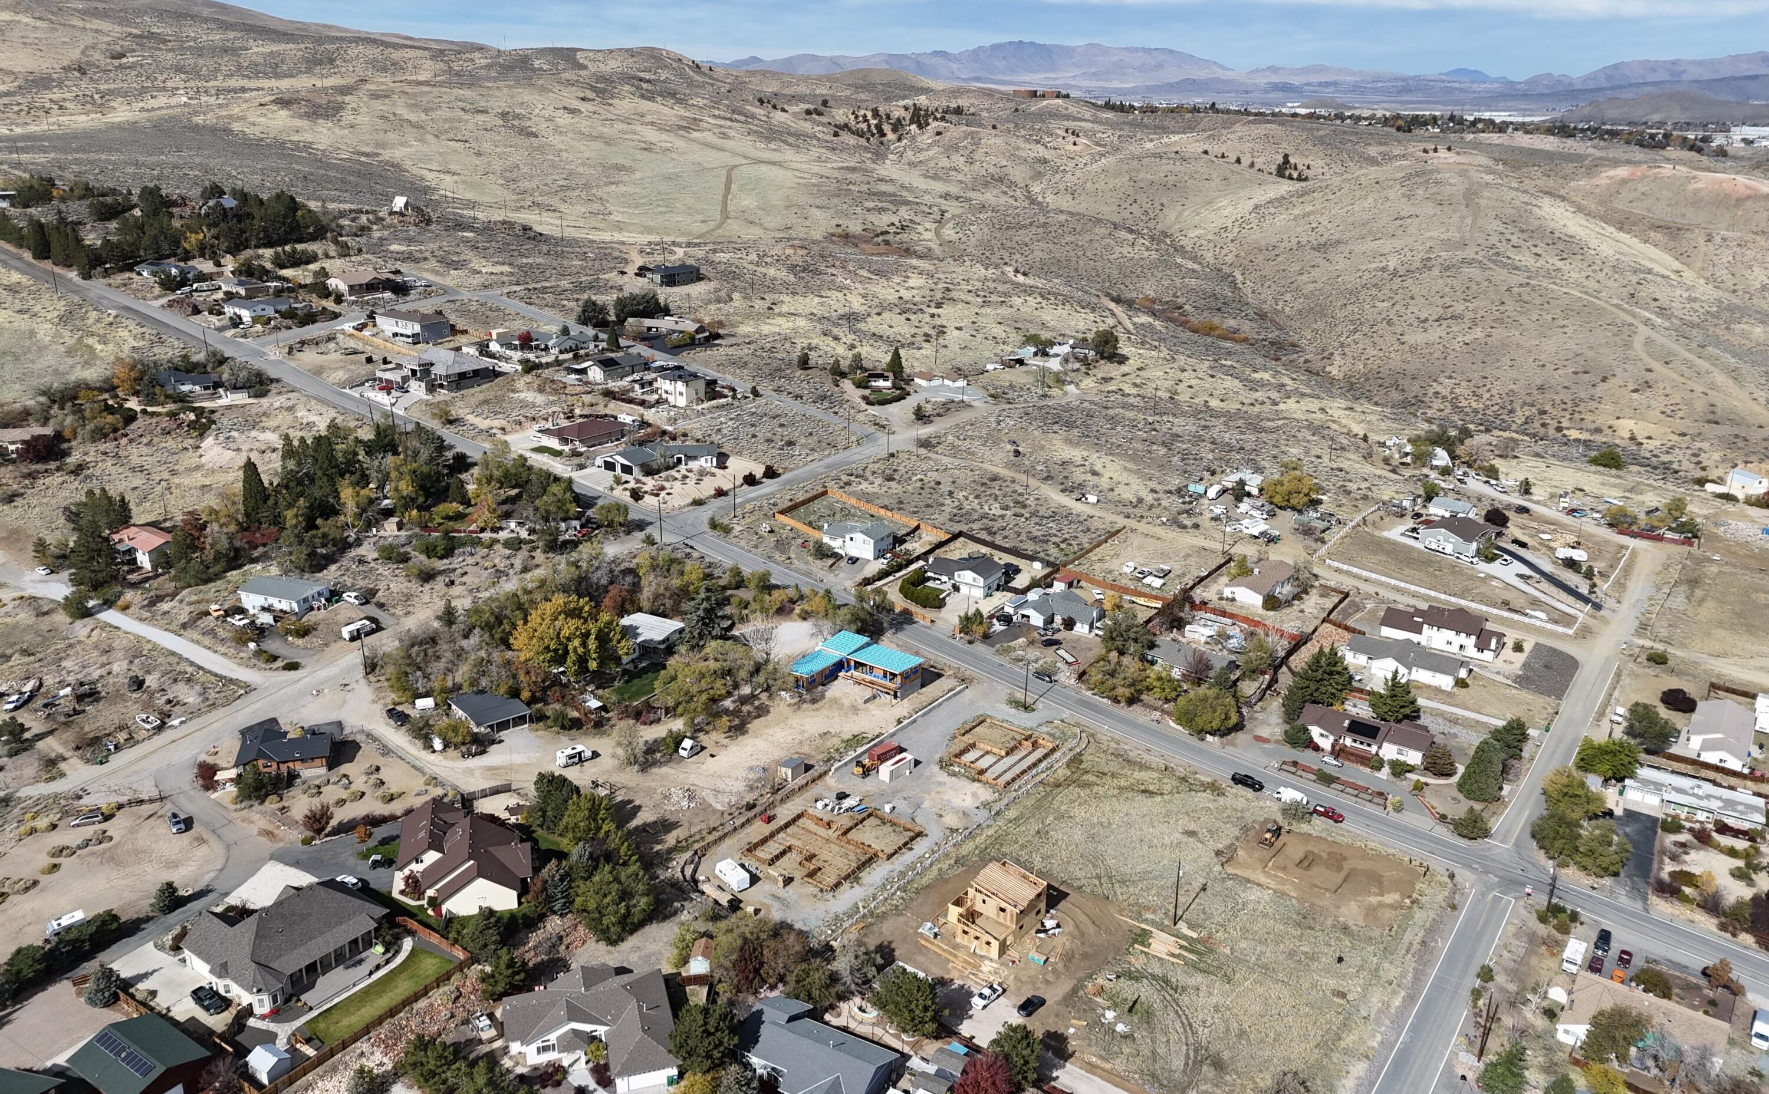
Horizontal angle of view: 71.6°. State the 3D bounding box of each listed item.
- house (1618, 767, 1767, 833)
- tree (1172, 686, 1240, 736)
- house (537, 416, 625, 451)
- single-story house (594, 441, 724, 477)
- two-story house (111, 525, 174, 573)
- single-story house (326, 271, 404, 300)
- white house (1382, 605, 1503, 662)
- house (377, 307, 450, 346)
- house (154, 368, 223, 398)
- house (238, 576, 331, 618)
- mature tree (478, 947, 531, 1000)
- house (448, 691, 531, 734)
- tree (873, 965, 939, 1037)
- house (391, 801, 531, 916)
[{"bbox_3d":[154.660,47.860,234.280,22.900,3.600,10.500,14,25,32],"label":"house"},{"bbox_3d":[63.140,32.180,241.000,11.900,6.800,11.300,0,21,0],"label":"tree"},{"bbox_3d":[-85.710,-33.300,347.570,16.400,5.200,18.000,12,24,29],"label":"house"},{"bbox_3d":[-62.537,-24.647,337.062,33.330,5.100,17.740,1,21,4],"label":"single-story house"},{"bbox_3d":[-170.994,-0.444,285.174,18.090,6.630,8.130,14,25,33],"label":"two-story house"},{"bbox_3d":[-164.890,-83.715,388.696,14.500,5.300,17.500,15,25,37],"label":"single-story house"},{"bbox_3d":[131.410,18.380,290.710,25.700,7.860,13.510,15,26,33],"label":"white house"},{"bbox_3d":[-140.473,-66.580,366.483,24.000,7.100,10.000,14,24,35],"label":"house"},{"bbox_3d":[-185.880,-43.660,327.000,14.000,4.700,9.300,6,22,14],"label":"house"},{"bbox_3d":[-112.700,9.090,230.580,14.200,5.000,8.000,8,23,20],"label":"house"},{"bbox_3d":[-55.082,61.792,177.764,7.000,7.400,7.000,0,21,0],"label":"mature tree"},{"bbox_3d":[-75.338,30.894,234.254,10.620,4.130,14.170,-15,26,-35],"label":"house"},{"bbox_3d":[2.990,62.480,169.220,9.200,9.700,9.200,0,21,0],"label":"tree"},{"bbox_3d":[-57.270,41.430,166.700,17.650,6.380,22.850,-6,22,-15],"label":"house"}]

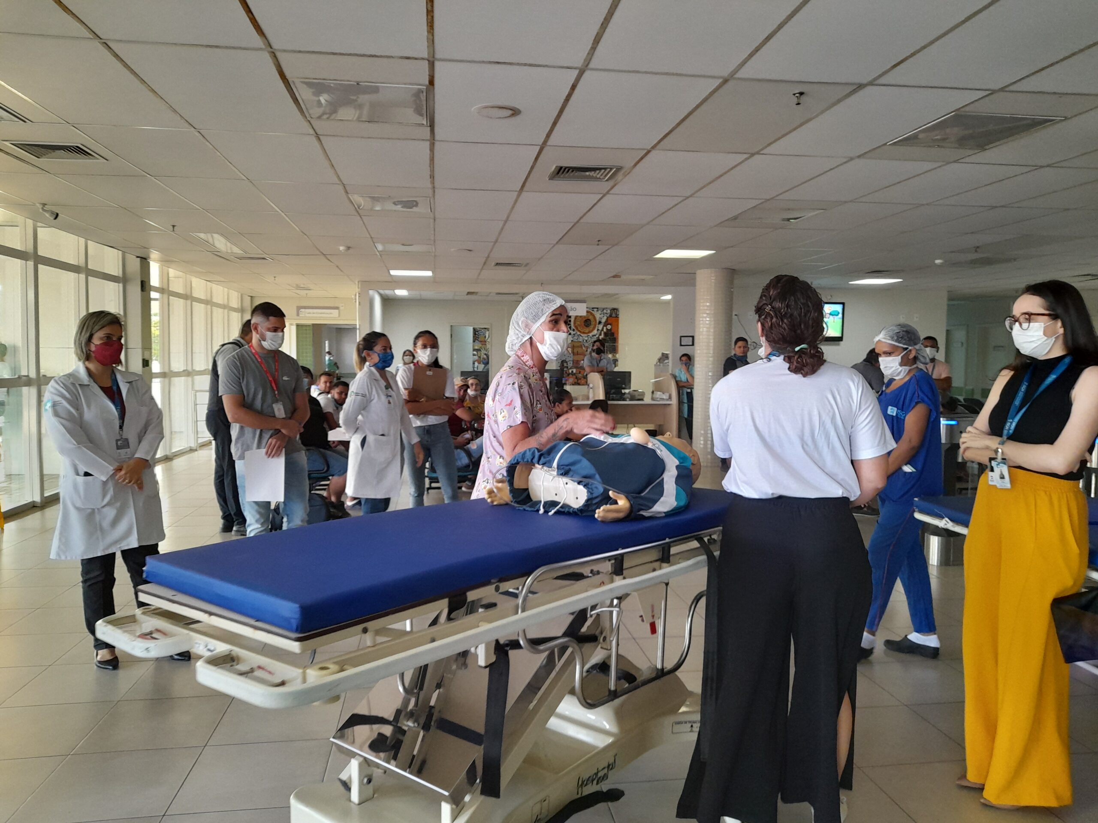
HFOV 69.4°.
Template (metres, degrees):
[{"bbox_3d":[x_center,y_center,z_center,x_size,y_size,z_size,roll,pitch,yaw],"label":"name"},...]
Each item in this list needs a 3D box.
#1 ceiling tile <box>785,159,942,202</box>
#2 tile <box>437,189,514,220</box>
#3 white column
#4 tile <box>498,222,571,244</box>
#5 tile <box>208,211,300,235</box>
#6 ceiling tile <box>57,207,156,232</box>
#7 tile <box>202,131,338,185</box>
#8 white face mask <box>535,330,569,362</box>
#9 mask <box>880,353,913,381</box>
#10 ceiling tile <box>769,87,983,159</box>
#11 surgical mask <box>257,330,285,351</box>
[{"bbox_3d":[2.069,-1.579,5.447,0.624,0.025,1.220,0,4,-8],"label":"ceiling tile"},{"bbox_3d":[-0.599,-1.644,6.291,0.624,0.025,1.220,0,4,-8],"label":"tile"},{"bbox_3d":[2.249,-0.572,10.816,0.510,2.650,0.510,1,4,12],"label":"white column"},{"bbox_3d":[-0.146,-1.730,7.628,0.630,0.025,1.240,0,4,-8],"label":"tile"},{"bbox_3d":[-2.644,-1.712,7.224,0.624,0.025,1.220,0,4,-8],"label":"tile"},{"bbox_3d":[-3.891,-1.706,7.044,0.624,0.025,1.220,0,4,-8],"label":"ceiling tile"},{"bbox_3d":[-1.672,-1.562,4.906,0.624,0.025,1.220,0,4,-8],"label":"tile"},{"bbox_3d":[0.011,-0.237,2.870,0.105,0.115,0.140,2,4,20],"label":"white face mask"},{"bbox_3d":[1.576,-0.199,3.610,0.100,0.115,0.145,-1,4,-18],"label":"mask"},{"bbox_3d":[1.620,-1.503,4.170,0.630,0.025,1.240,0,4,-8],"label":"ceiling tile"},{"bbox_3d":[-1.549,-0.395,4.420,0.100,0.115,0.140,1,4,16],"label":"surgical mask"}]

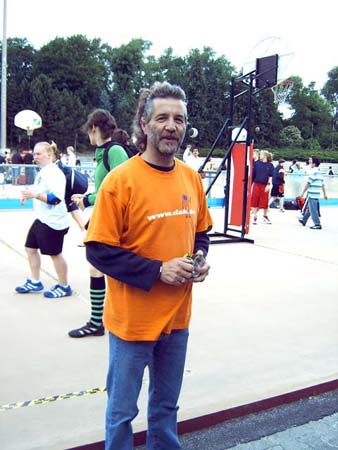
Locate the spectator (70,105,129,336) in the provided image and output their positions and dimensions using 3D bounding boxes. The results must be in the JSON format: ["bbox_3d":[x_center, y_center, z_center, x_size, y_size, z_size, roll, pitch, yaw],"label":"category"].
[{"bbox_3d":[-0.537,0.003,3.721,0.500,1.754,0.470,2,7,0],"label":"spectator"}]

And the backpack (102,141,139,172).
[{"bbox_3d":[-0.355,-0.448,3.750,0.300,0.430,0.310,2,7,0],"label":"backpack"}]

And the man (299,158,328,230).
[{"bbox_3d":[3.424,-0.769,11.404,0.640,1.648,0.480,4,8,16],"label":"man"}]

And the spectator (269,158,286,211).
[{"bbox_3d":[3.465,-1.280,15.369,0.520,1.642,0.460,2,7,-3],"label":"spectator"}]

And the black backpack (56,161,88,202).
[{"bbox_3d":[-1.017,-0.461,5.100,0.300,0.430,0.320,1,7,-6],"label":"black backpack"}]

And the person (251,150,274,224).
[{"bbox_3d":[2.287,-0.910,11.709,0.520,1.762,0.380,0,8,-14],"label":"person"}]

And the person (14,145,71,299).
[{"bbox_3d":[-1.285,-0.050,4.929,0.580,1.589,0.500,-1,8,-20],"label":"person"}]

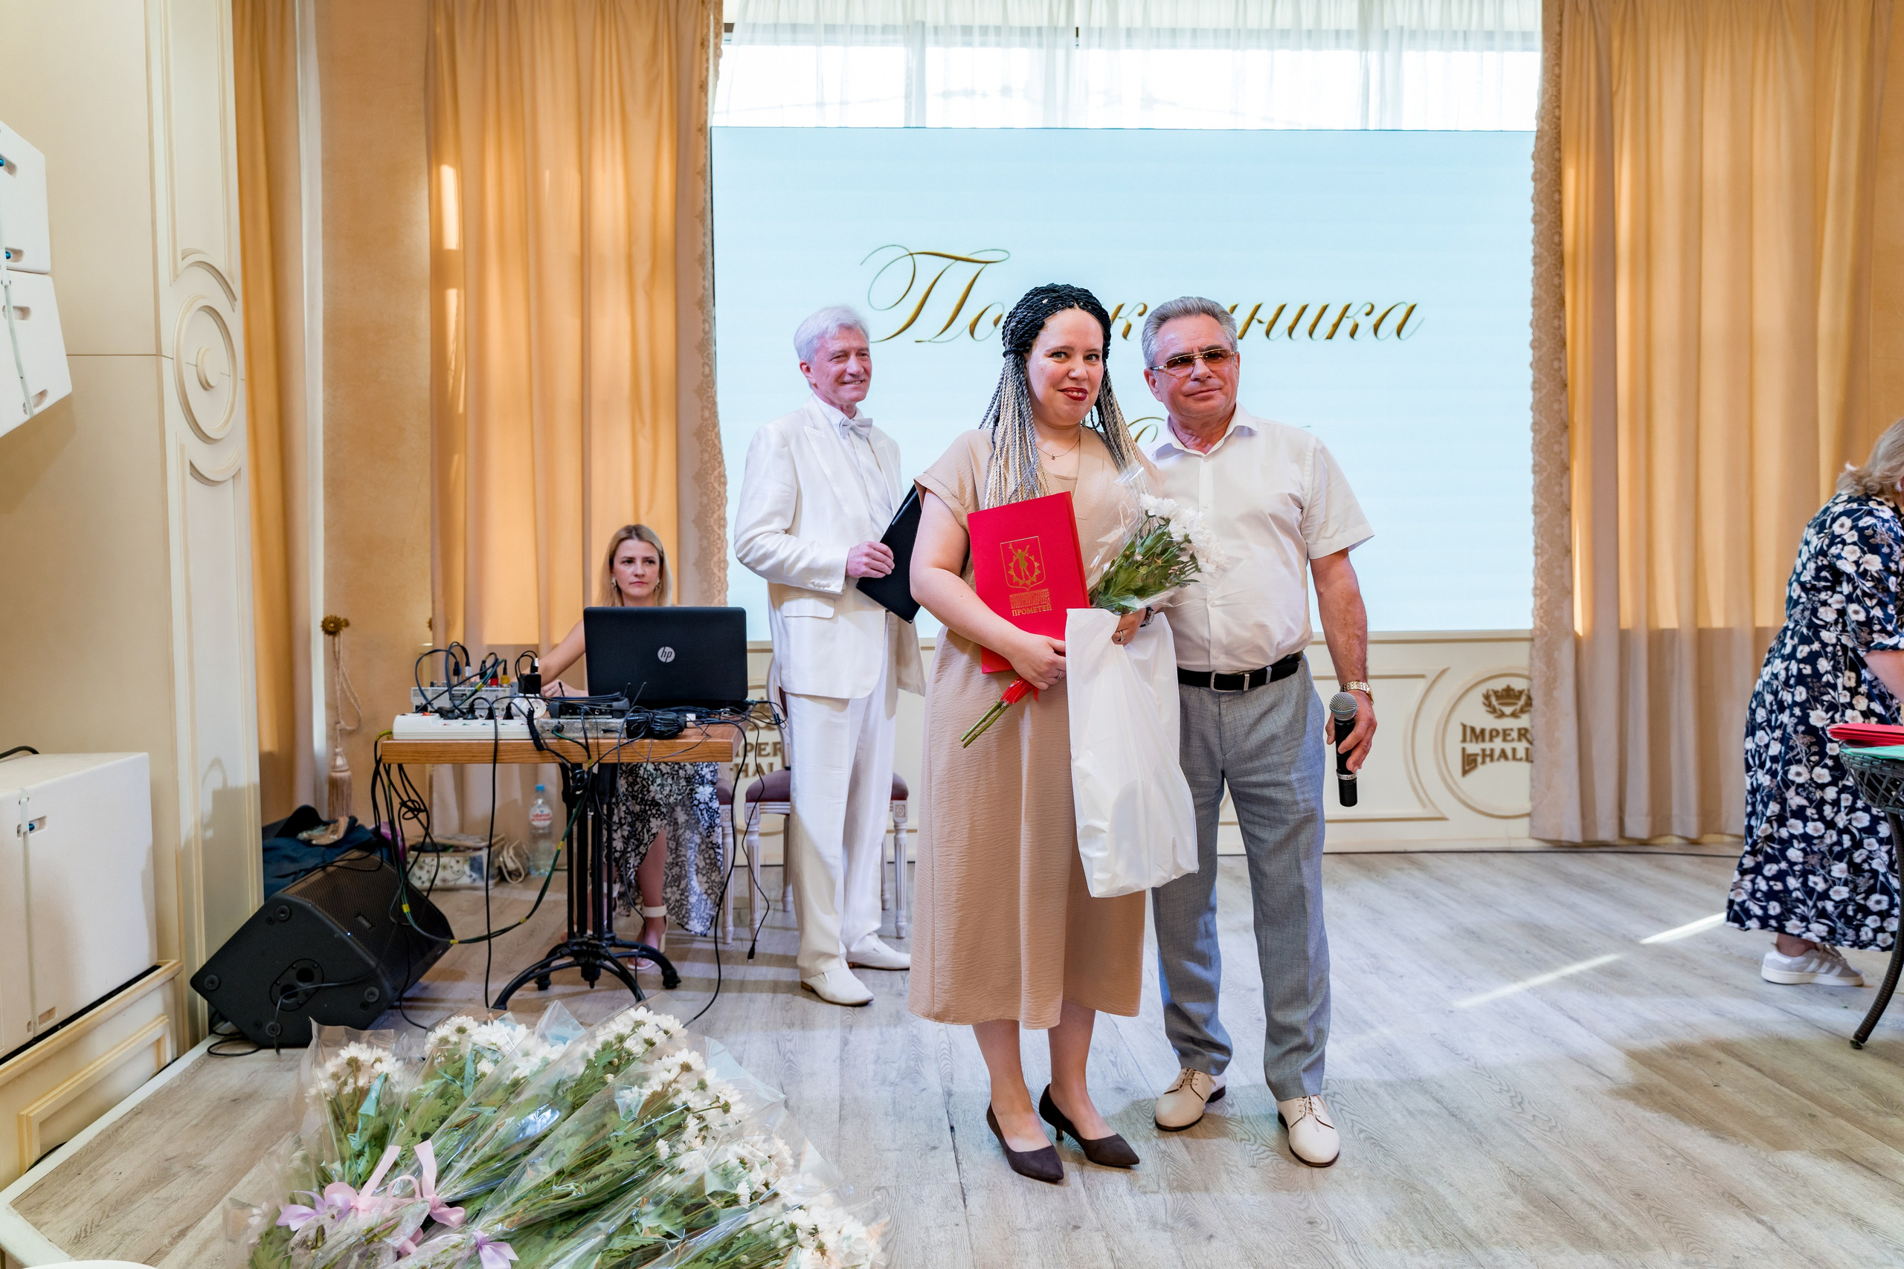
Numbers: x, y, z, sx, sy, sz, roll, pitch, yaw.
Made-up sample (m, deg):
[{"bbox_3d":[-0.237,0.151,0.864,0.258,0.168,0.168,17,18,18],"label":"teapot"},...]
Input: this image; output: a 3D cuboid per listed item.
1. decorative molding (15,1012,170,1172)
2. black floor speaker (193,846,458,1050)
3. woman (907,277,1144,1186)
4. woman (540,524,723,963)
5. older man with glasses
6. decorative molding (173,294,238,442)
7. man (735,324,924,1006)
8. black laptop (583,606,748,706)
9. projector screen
[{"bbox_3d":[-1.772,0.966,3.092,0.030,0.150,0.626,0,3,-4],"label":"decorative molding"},{"bbox_3d":[-1.571,0.818,3.808,0.376,0.348,0.600,42,0,-5],"label":"black floor speaker"},{"bbox_3d":[0.151,0.170,2.880,0.490,1.682,0.420,-1,3,-16],"label":"woman"},{"bbox_3d":[-0.965,0.298,4.463,0.500,1.252,0.720,0,3,-1],"label":"woman"},{"bbox_3d":[0.609,0.169,2.950,0.550,1.672,0.380,0,3,12],"label":"older man with glasses"},{"bbox_3d":[-1.824,-0.652,3.620,0.030,0.360,0.365,0,3,-4],"label":"decorative molding"},{"bbox_3d":[-0.335,0.038,3.987,0.500,1.821,0.420,-3,4,-36],"label":"man"},{"bbox_3d":[-0.723,0.053,3.820,0.395,0.250,0.330,0,3,-3],"label":"black laptop"},{"bbox_3d":[0.675,-0.958,5.667,3.170,1.920,0.090,0,3,-4],"label":"projector screen"}]

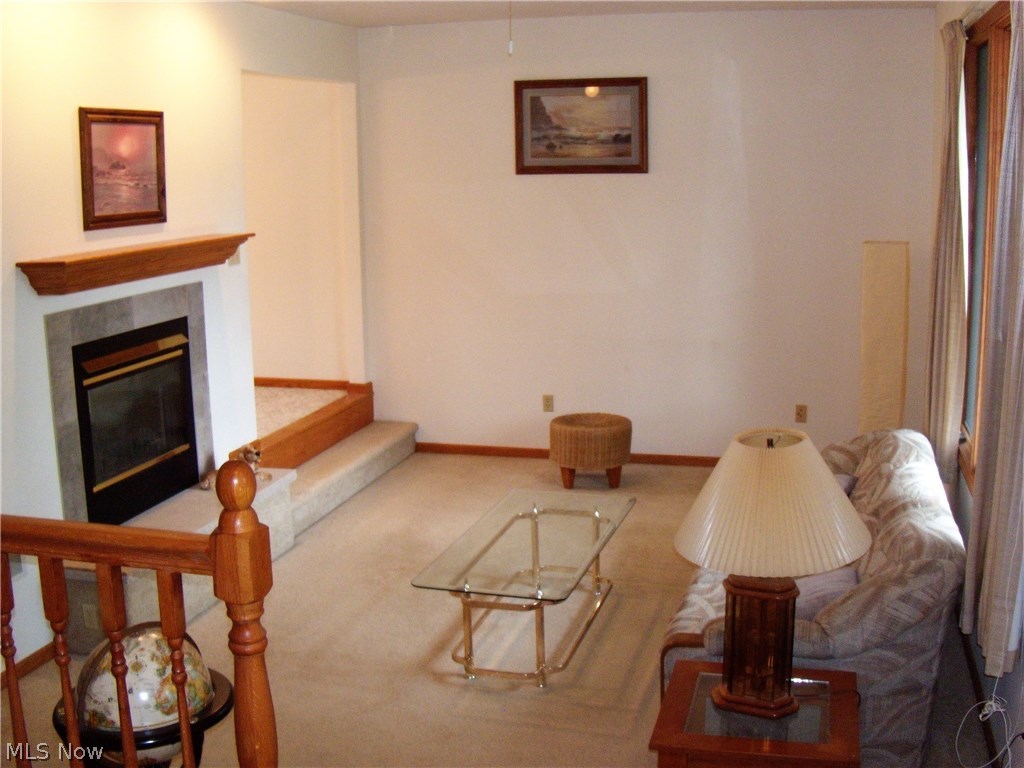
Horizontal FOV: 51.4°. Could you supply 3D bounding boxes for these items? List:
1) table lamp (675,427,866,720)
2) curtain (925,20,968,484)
[{"bbox_3d":[0.644,0.476,2.674,0.490,0.715,0.490,2,12,16],"label":"table lamp"},{"bbox_3d":[2.041,-0.660,5.011,0.130,2.080,0.850,2,12,16],"label":"curtain"}]

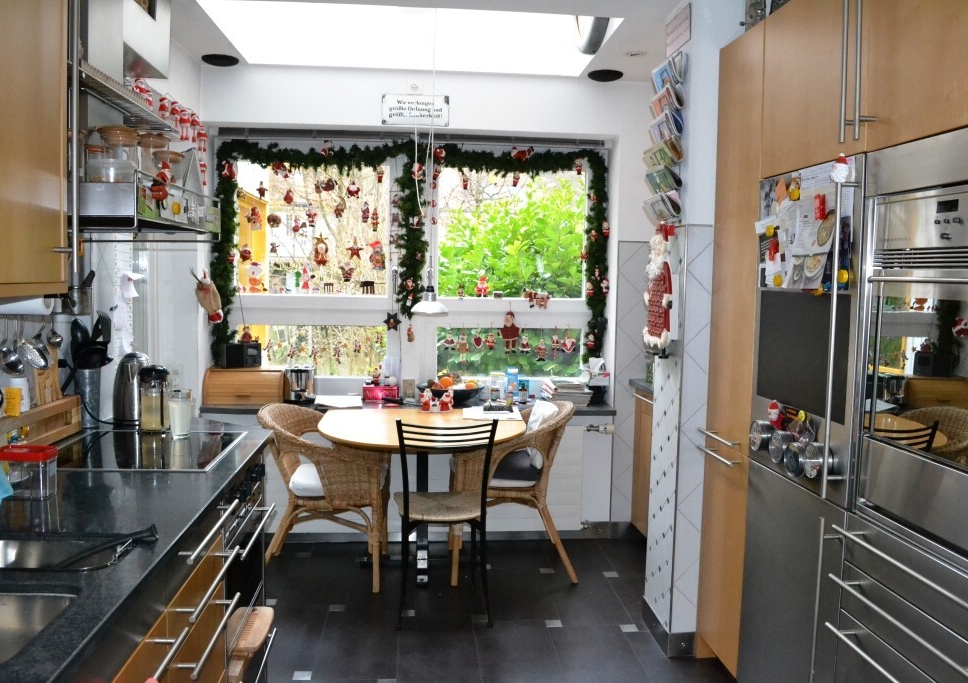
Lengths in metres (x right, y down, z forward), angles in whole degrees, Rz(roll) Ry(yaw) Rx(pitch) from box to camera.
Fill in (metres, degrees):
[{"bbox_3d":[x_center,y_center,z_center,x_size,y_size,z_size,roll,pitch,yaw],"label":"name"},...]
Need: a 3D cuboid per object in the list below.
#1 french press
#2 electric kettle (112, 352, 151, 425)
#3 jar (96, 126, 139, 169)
[{"bbox_3d":[-1.216,0.208,2.841,0.120,0.247,0.120,-1,5,-23],"label":"french press"},{"bbox_3d":[-1.363,0.177,2.974,0.148,0.285,0.180,-1,5,-25],"label":"electric kettle"},{"bbox_3d":[-1.115,-0.560,2.340,0.132,0.190,0.132,1,5,-5],"label":"jar"}]

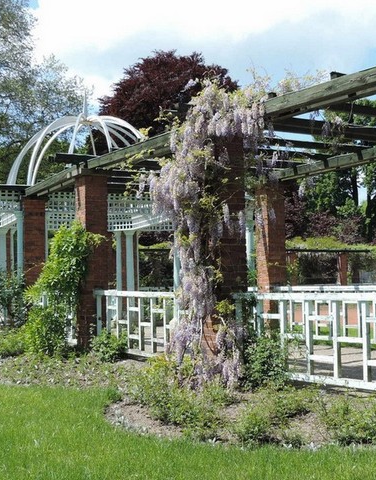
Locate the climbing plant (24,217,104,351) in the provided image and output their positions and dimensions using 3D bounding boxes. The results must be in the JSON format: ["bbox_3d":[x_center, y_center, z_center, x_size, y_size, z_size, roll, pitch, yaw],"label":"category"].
[{"bbox_3d":[-1.975,0.744,11.729,1.170,2.040,0.900,-1,-4,0],"label":"climbing plant"}]

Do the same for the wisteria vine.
[{"bbox_3d":[0.227,-0.075,8.172,1.230,3.290,1.050,-1,-4,0],"label":"wisteria vine"}]

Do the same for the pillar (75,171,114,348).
[{"bbox_3d":[-1.529,0.332,11.755,0.375,2.730,0.375,1,-4,-32],"label":"pillar"}]

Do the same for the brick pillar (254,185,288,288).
[{"bbox_3d":[1.489,0.374,13.302,0.375,2.700,0.375,1,-4,-32],"label":"brick pillar"}]

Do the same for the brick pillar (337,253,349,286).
[{"bbox_3d":[8.295,1.974,39.446,0.380,2.680,0.380,1,-4,-28],"label":"brick pillar"}]

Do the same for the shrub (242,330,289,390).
[{"bbox_3d":[0.795,1.229,7.585,0.450,0.570,0.430,-1,-4,0],"label":"shrub"}]

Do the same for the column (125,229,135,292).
[{"bbox_3d":[-1.530,0.958,19.782,0.260,2.470,0.260,0,-4,-15],"label":"column"}]

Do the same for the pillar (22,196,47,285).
[{"bbox_3d":[-2.983,0.531,14.400,0.375,2.690,0.375,1,-4,-24],"label":"pillar"}]

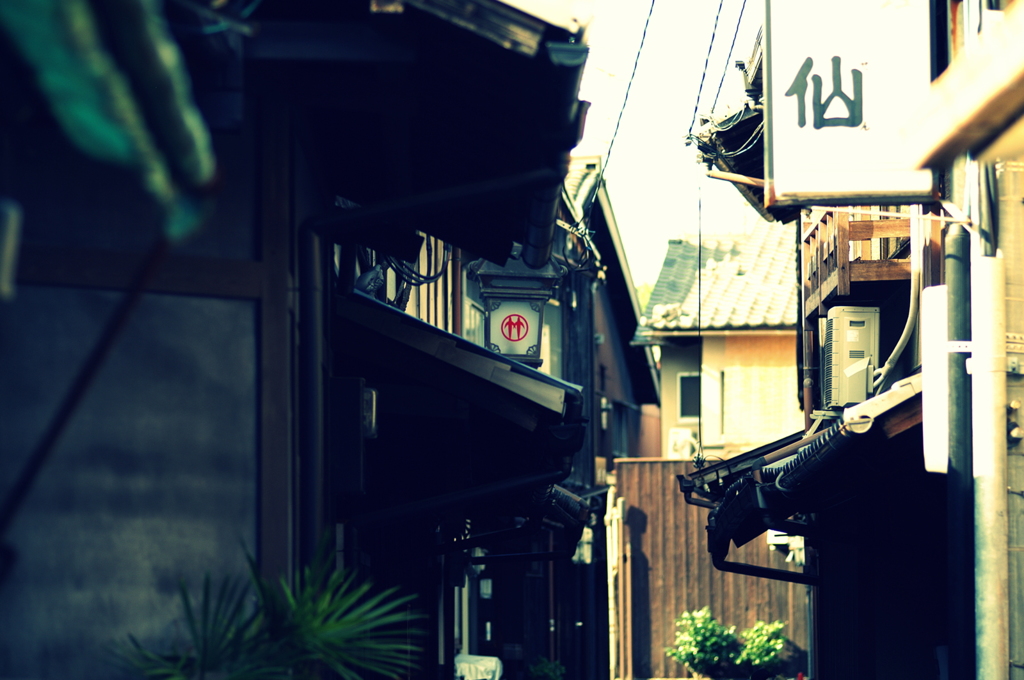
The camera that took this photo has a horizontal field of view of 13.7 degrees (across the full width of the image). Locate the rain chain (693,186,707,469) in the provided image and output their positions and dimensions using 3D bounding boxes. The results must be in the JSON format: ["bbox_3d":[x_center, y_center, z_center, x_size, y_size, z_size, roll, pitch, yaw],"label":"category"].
[{"bbox_3d":[1.080,-0.072,24.500,0.075,1.630,0.070,0,-4,0],"label":"rain chain"}]

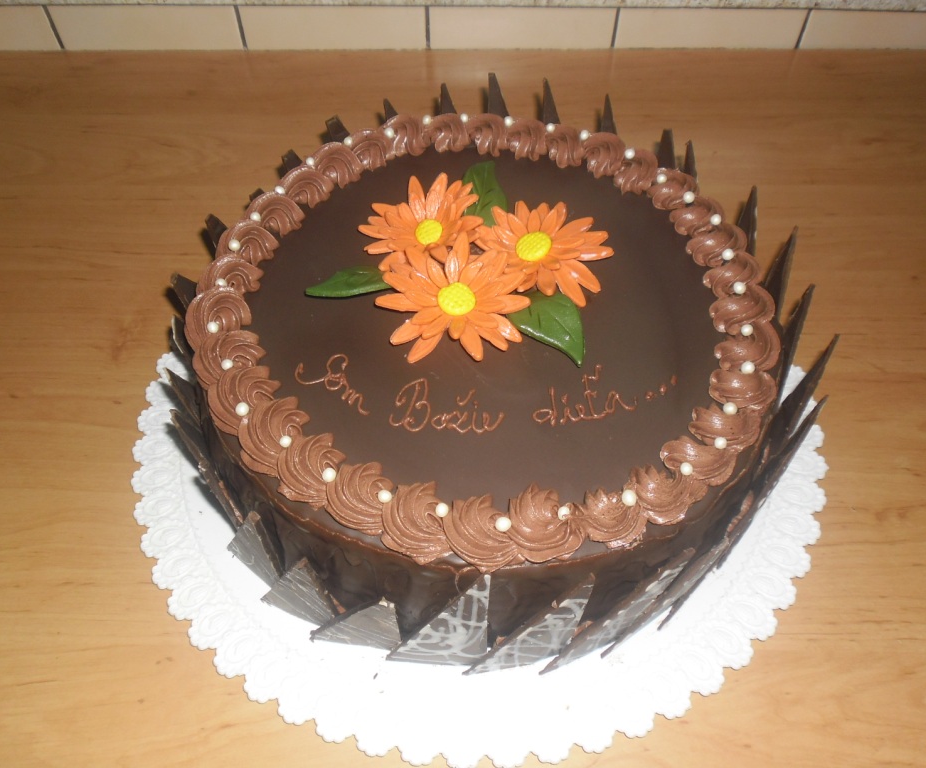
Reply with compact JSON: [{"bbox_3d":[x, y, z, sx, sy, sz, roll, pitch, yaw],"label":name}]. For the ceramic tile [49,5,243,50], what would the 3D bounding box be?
[{"bbox_3d":[-0.254,-0.289,0.644,0.147,0.036,0.008,0,54,1],"label":"ceramic tile"}]

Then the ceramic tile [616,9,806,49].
[{"bbox_3d":[0.197,-0.287,0.639,0.147,0.036,0.008,0,54,1],"label":"ceramic tile"}]

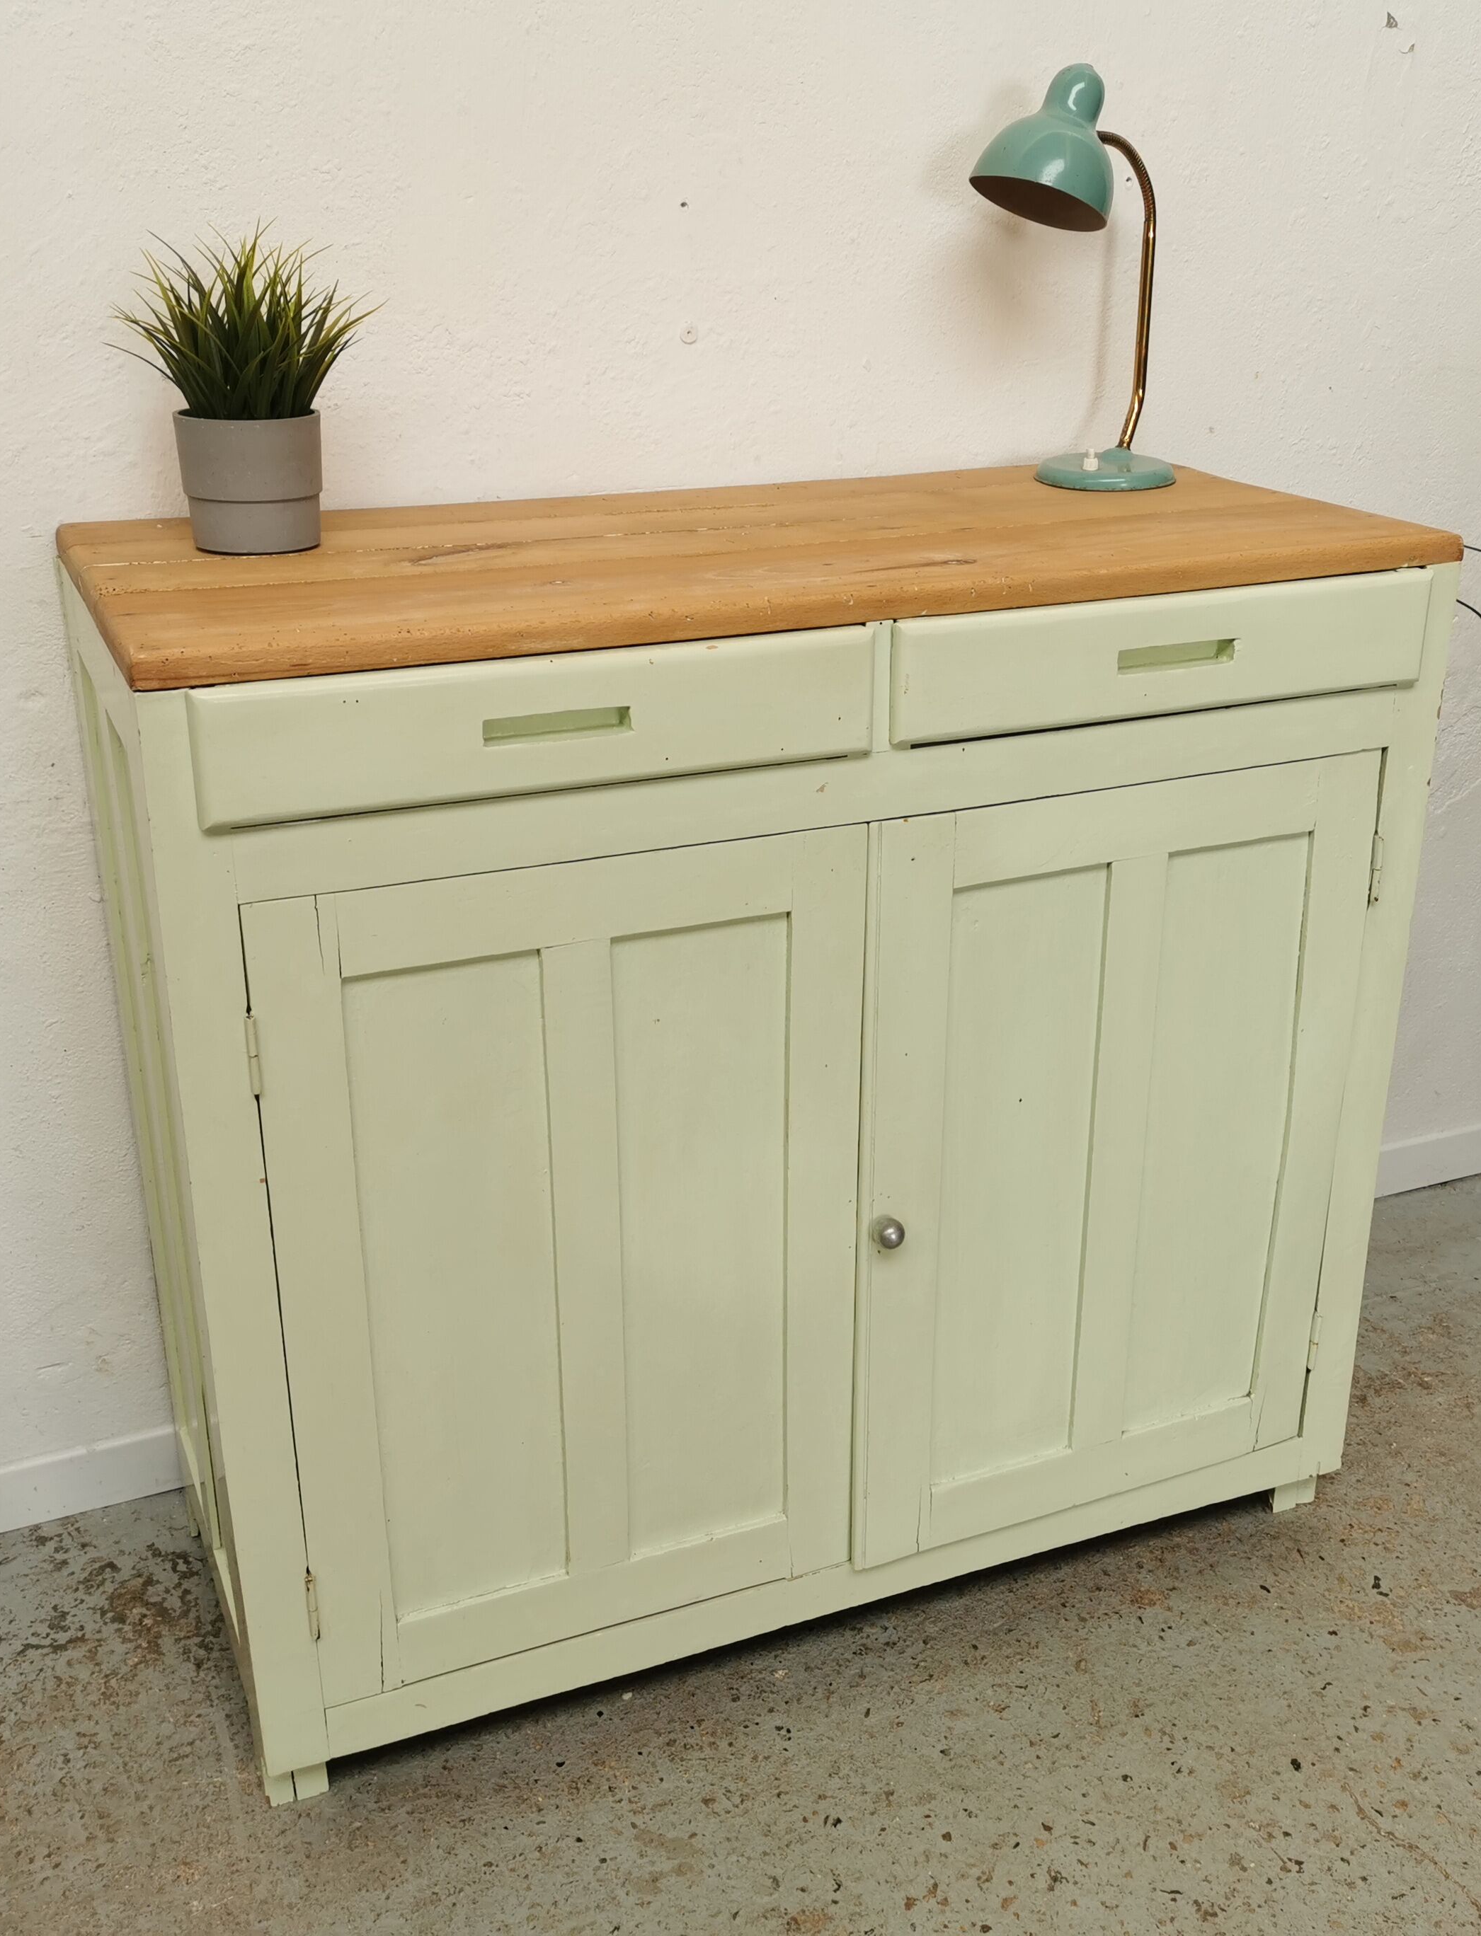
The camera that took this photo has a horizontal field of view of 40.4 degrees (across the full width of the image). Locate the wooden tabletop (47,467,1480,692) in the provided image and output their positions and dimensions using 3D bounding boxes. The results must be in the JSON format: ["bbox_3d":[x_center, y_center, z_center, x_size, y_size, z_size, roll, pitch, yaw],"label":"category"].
[{"bbox_3d":[0.018,-0.327,1.569,1.010,0.025,0.419,-9,24,-21],"label":"wooden tabletop"}]

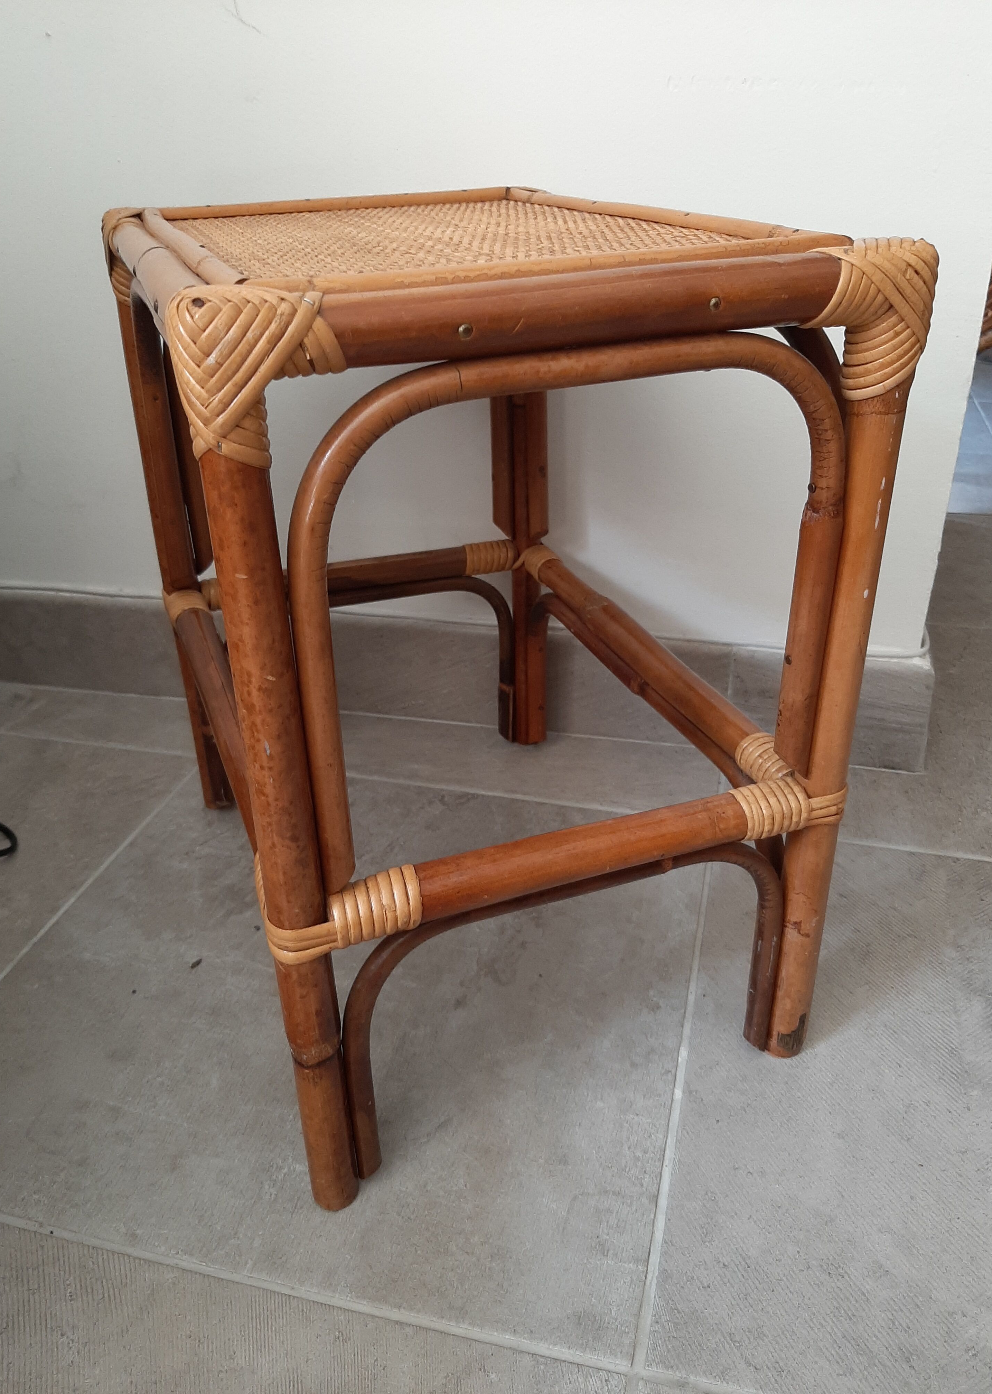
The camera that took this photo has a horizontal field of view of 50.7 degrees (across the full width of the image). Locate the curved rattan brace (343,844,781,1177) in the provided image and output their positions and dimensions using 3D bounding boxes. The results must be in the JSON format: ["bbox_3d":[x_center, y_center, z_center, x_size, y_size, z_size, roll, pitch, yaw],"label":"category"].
[{"bbox_3d":[0.043,0.165,0.578,0.262,0.173,0.014,-11,30,-18],"label":"curved rattan brace"}]

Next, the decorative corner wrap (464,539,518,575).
[{"bbox_3d":[-0.004,-0.122,0.907,0.050,0.029,0.029,-11,30,-18],"label":"decorative corner wrap"}]

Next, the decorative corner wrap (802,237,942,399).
[{"bbox_3d":[0.150,-0.167,0.461,0.074,0.068,0.062,-11,30,-18],"label":"decorative corner wrap"}]

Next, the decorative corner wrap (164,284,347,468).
[{"bbox_3d":[-0.089,-0.119,0.380,0.059,0.064,0.062,-11,30,-18],"label":"decorative corner wrap"}]

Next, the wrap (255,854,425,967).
[{"bbox_3d":[-0.079,0.092,0.501,0.072,0.039,0.071,-11,30,-18],"label":"wrap"}]

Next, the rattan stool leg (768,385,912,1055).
[{"bbox_3d":[0.177,0.038,0.562,0.025,0.400,0.025,-11,30,-18],"label":"rattan stool leg"}]

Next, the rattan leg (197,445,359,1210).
[{"bbox_3d":[-0.090,0.090,0.471,0.025,0.404,0.025,-11,30,-18],"label":"rattan leg"}]

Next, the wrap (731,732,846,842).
[{"bbox_3d":[0.147,0.047,0.585,0.080,0.038,0.084,-11,30,-18],"label":"wrap"}]

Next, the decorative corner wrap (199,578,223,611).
[{"bbox_3d":[-0.212,-0.081,0.836,0.046,0.029,0.029,-11,30,-18],"label":"decorative corner wrap"}]

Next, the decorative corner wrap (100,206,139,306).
[{"bbox_3d":[-0.230,-0.293,0.700,0.063,0.060,0.062,-11,30,-18],"label":"decorative corner wrap"}]

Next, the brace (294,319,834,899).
[{"bbox_3d":[0.041,-0.037,0.464,0.261,0.229,0.019,-11,30,-18],"label":"brace"}]

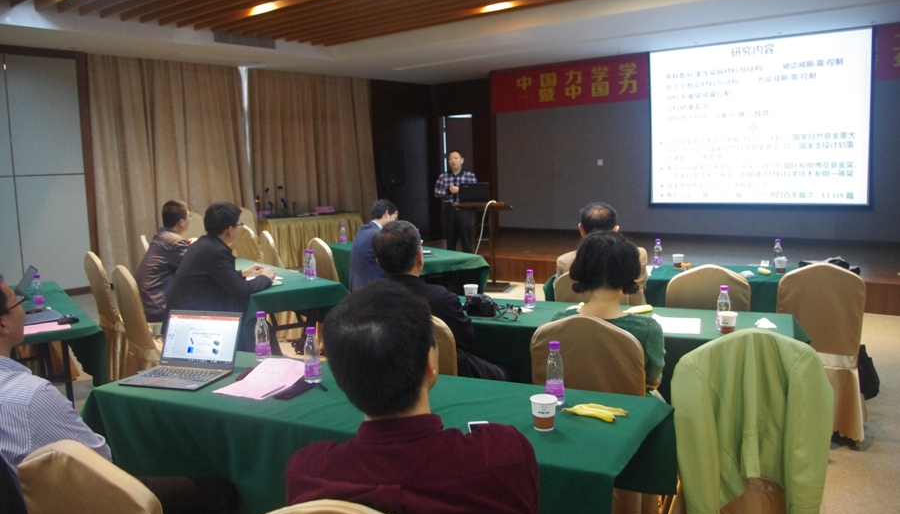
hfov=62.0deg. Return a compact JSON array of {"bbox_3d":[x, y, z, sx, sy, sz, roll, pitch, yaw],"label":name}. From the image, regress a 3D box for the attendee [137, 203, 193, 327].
[{"bbox_3d":[-1.979,0.230,5.496,0.820,1.300,0.540,-7,9,-36],"label":"attendee"}]

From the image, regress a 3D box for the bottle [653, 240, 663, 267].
[{"bbox_3d":[1.457,-0.026,5.234,0.061,0.200,0.061,-2,7,0],"label":"bottle"}]

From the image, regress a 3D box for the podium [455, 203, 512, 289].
[{"bbox_3d":[0.381,-0.117,9.038,0.660,1.050,0.450,1,7,19],"label":"podium"}]

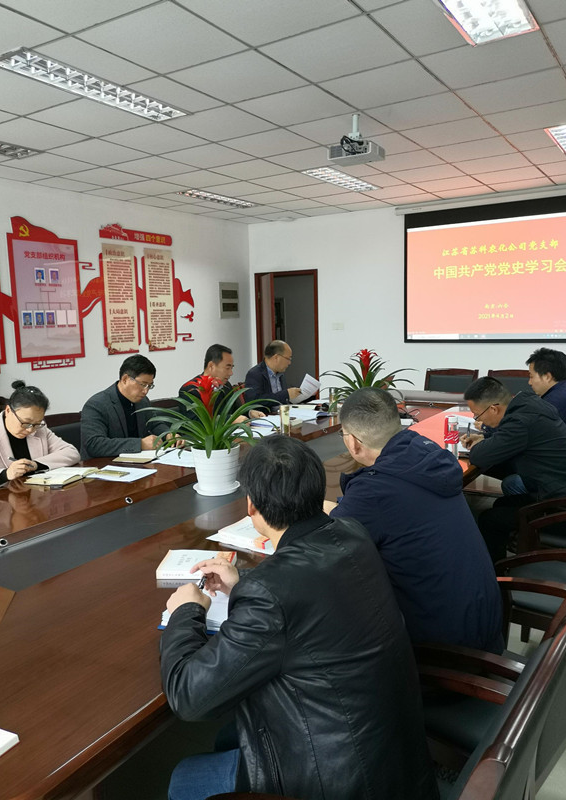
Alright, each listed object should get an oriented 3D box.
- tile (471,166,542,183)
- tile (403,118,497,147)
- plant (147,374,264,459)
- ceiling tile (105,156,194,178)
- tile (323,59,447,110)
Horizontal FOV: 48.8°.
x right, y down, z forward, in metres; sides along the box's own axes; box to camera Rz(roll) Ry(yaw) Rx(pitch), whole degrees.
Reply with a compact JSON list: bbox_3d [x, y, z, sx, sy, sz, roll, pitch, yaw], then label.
[{"bbox_3d":[2.197,-2.205,6.127,0.595,0.020,0.595,3,9,32],"label":"tile"},{"bbox_3d":[1.237,-1.975,4.622,0.595,0.020,0.595,3,9,32],"label":"tile"},{"bbox_3d":[-0.319,0.072,2.763,0.590,0.330,0.590,-2,8,0],"label":"plant"},{"bbox_3d":[-1.109,-2.020,5.392,0.600,0.020,0.600,4,9,32],"label":"ceiling tile"},{"bbox_3d":[0.592,-1.812,3.594,0.595,0.020,0.595,3,9,32],"label":"tile"}]

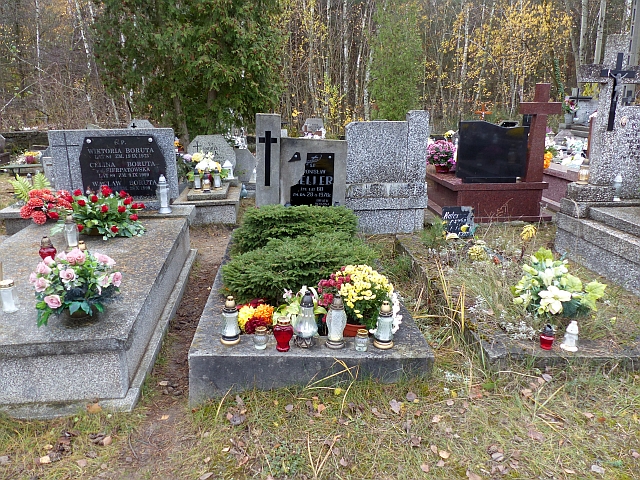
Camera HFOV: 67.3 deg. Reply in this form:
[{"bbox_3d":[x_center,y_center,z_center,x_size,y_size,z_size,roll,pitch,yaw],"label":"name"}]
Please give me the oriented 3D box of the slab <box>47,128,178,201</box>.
[{"bbox_3d":[-1.840,-0.665,4.324,1.081,0.639,0.144,-2,15,-8],"label":"slab"}]

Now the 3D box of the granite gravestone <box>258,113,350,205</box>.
[{"bbox_3d":[-0.175,-0.652,4.560,0.850,1.080,0.180,-1,15,-3],"label":"granite gravestone"}]

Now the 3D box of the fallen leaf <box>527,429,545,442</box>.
[{"bbox_3d":[0.830,0.754,1.851,0.043,0.021,0.077,-12,19,-38],"label":"fallen leaf"}]

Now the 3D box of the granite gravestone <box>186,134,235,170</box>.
[{"bbox_3d":[-1.584,-1.197,7.017,0.720,0.640,0.140,-2,15,-8],"label":"granite gravestone"}]

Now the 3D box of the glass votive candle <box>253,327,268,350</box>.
[{"bbox_3d":[-0.277,0.456,2.260,0.072,0.095,0.072,-1,15,-5],"label":"glass votive candle"}]

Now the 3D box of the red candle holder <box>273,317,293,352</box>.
[{"bbox_3d":[-0.179,0.454,2.295,0.090,0.155,0.090,0,15,0],"label":"red candle holder"}]

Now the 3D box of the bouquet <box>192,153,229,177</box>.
[{"bbox_3d":[-1.482,-0.941,6.448,0.500,0.400,0.360,-2,15,-8],"label":"bouquet"}]

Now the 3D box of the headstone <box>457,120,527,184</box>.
[{"bbox_3d":[2.050,-1.040,5.695,0.814,0.711,0.113,-1,15,-3],"label":"headstone"}]

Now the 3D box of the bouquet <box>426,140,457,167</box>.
[{"bbox_3d":[1.692,-1.167,6.694,0.420,0.430,0.420,0,15,0],"label":"bouquet"}]

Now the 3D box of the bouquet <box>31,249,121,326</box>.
[{"bbox_3d":[-1.252,0.246,2.461,0.440,0.300,0.360,-2,15,-7],"label":"bouquet"}]

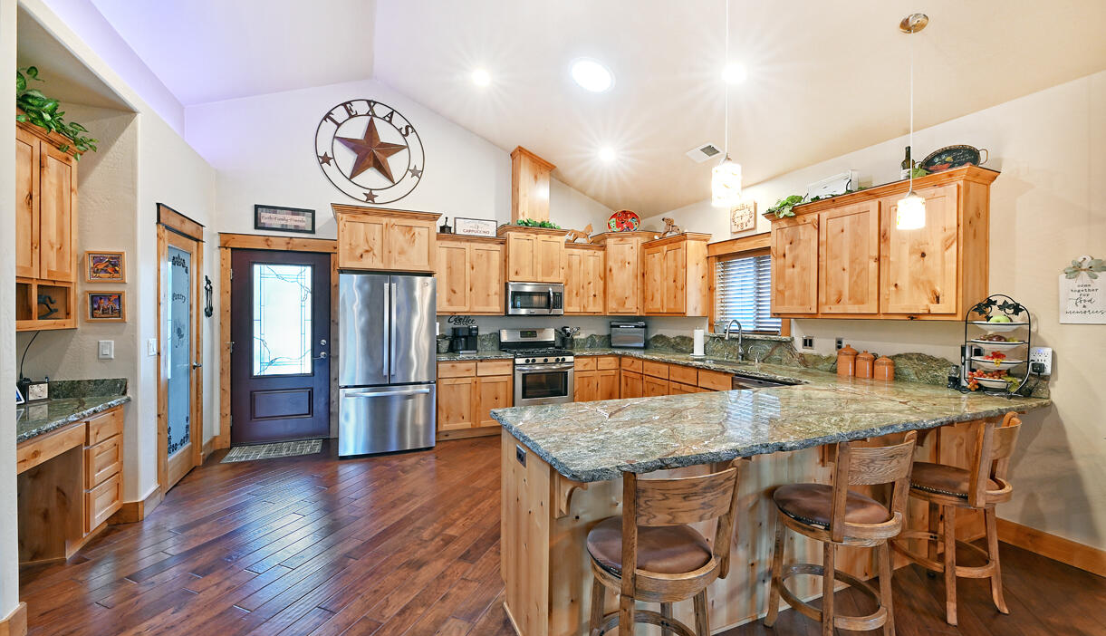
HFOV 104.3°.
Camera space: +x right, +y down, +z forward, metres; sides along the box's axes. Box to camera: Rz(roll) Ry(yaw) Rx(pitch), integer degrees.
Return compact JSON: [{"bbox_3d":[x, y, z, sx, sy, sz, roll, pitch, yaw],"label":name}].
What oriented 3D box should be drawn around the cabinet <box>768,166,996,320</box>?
[{"bbox_3d":[2.365,-0.454,3.302,0.400,0.931,1.445,0,0,-24],"label":"cabinet"}]

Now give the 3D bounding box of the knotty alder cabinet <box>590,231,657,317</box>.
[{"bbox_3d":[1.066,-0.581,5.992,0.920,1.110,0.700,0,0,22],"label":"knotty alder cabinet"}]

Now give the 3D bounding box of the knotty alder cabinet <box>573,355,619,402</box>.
[{"bbox_3d":[0.435,0.923,5.764,0.660,0.880,0.635,0,0,-24],"label":"knotty alder cabinet"}]

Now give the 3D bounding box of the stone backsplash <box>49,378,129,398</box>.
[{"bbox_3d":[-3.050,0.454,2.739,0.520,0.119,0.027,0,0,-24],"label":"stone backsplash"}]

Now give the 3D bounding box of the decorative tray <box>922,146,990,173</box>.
[{"bbox_3d":[2.638,-1.002,2.863,0.035,0.255,0.385,14,-5,-22],"label":"decorative tray"}]

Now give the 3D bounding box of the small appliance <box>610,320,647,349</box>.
[{"bbox_3d":[1.048,0.234,5.998,0.450,0.390,0.290,0,0,22],"label":"small appliance"}]

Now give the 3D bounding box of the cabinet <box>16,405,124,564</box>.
[{"bbox_3d":[-2.854,0.948,2.230,0.600,0.833,1.105,0,0,-24],"label":"cabinet"}]

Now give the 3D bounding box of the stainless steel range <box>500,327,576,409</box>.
[{"bbox_3d":[-0.208,0.753,5.355,0.755,1.199,0.702,0,0,-23],"label":"stainless steel range"}]

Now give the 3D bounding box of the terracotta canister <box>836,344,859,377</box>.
[{"bbox_3d":[2.325,0.335,3.390,0.125,0.246,0.125,0,0,-23],"label":"terracotta canister"}]

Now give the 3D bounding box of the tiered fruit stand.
[{"bbox_3d":[2.690,0.168,2.601,0.310,0.615,0.250,0,0,14],"label":"tiered fruit stand"}]

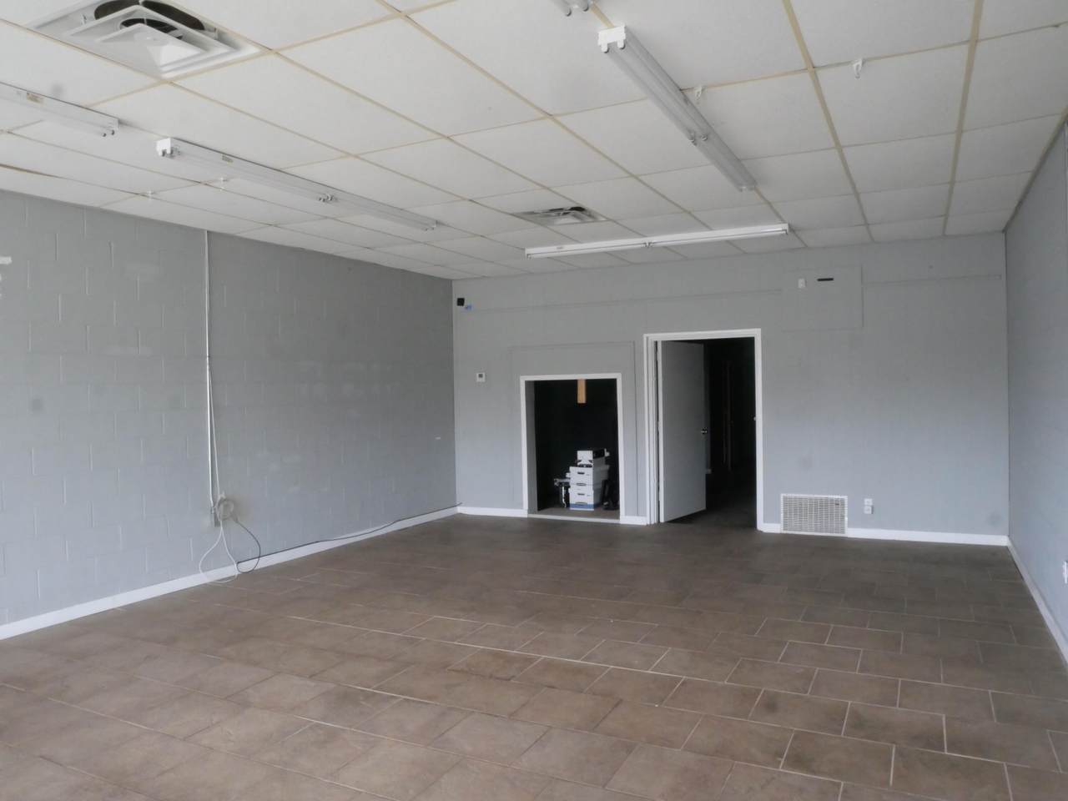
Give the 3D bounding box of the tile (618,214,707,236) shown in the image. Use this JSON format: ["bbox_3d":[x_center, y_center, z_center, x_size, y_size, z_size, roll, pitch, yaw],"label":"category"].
[{"bbox_3d":[1.221,-1.503,6.514,0.611,0.020,1.212,-1,1,26],"label":"tile"}]

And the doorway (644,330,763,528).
[{"bbox_3d":[1.841,0.324,8.045,1.248,2.113,0.160,-1,1,24],"label":"doorway"}]

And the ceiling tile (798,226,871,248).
[{"bbox_3d":[2.793,-1.526,6.866,0.600,0.020,1.030,0,2,27],"label":"ceiling tile"}]

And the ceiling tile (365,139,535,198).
[{"bbox_3d":[-0.461,-1.407,4.546,0.605,0.024,1.215,0,2,27],"label":"ceiling tile"}]

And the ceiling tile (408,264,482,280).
[{"bbox_3d":[-1.016,-1.534,8.842,0.570,0.024,1.040,0,2,27],"label":"ceiling tile"}]

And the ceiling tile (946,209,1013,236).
[{"bbox_3d":[3.808,-1.531,6.360,0.480,0.024,1.050,0,2,27],"label":"ceiling tile"}]

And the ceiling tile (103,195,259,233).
[{"bbox_3d":[-2.619,-1.407,5.638,0.570,0.024,1.210,0,2,27],"label":"ceiling tile"}]

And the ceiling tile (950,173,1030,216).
[{"bbox_3d":[3.383,-1.530,5.538,0.470,0.020,1.212,-1,1,26],"label":"ceiling tile"}]

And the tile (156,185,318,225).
[{"bbox_3d":[-2.126,-1.416,5.388,0.600,0.020,1.200,0,2,27],"label":"tile"}]

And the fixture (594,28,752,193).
[{"bbox_3d":[0.860,-1.388,3.855,0.110,0.088,2.425,-1,1,28],"label":"fixture"}]

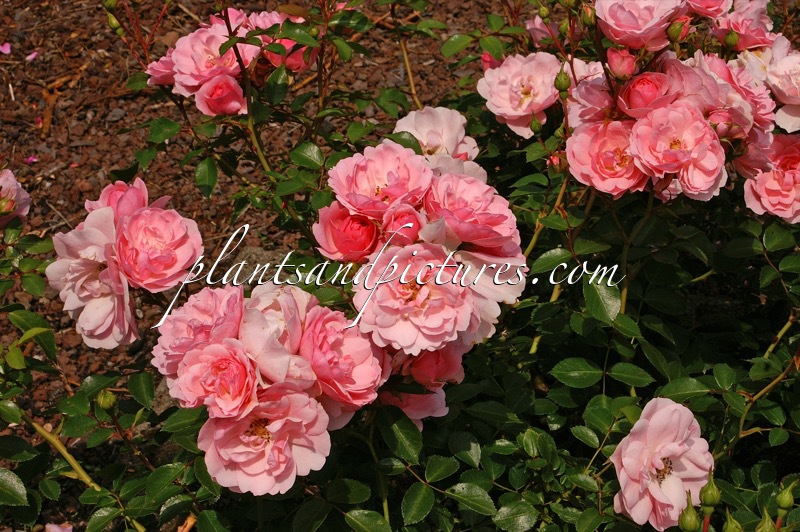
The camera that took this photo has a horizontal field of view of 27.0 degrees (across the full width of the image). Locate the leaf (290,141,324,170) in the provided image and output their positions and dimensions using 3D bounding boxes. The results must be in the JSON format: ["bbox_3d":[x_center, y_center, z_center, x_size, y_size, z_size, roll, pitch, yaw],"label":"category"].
[{"bbox_3d":[-0.066,-0.078,1.180,0.027,0.005,0.020,21,62,12],"label":"leaf"}]

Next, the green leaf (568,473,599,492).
[{"bbox_3d":[0.124,0.147,1.130,0.023,0.007,0.013,27,55,13],"label":"green leaf"}]

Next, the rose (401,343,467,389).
[{"bbox_3d":[0.021,0.062,1.080,0.050,0.044,0.048,-15,44,-16],"label":"rose"}]

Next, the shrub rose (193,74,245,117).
[{"bbox_3d":[-0.140,-0.133,1.300,0.041,0.036,0.036,0,75,3],"label":"shrub rose"}]

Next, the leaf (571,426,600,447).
[{"bbox_3d":[0.120,0.111,1.080,0.022,0.005,0.014,34,62,13],"label":"leaf"}]

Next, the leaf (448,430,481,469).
[{"bbox_3d":[0.043,0.121,1.100,0.021,0.005,0.030,-29,64,-16],"label":"leaf"}]

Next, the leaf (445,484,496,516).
[{"bbox_3d":[0.047,0.155,1.100,0.038,0.007,0.019,26,60,9],"label":"leaf"}]

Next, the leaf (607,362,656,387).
[{"bbox_3d":[0.167,0.078,1.200,0.034,0.007,0.019,12,53,2],"label":"leaf"}]

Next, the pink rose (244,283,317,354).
[{"bbox_3d":[-0.078,0.038,1.090,0.051,0.044,0.059,0,45,0],"label":"pink rose"}]

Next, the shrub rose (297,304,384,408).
[{"bbox_3d":[-0.037,0.058,1.060,0.060,0.038,0.066,0,78,-31],"label":"shrub rose"}]

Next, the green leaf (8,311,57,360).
[{"bbox_3d":[-0.247,0.047,1.120,0.048,0.012,0.021,44,57,12],"label":"green leaf"}]

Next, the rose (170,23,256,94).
[{"bbox_3d":[-0.140,-0.155,1.258,0.066,0.043,0.060,0,60,7],"label":"rose"}]

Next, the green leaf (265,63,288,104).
[{"bbox_3d":[-0.094,-0.142,1.300,0.019,0.008,0.034,11,76,3],"label":"green leaf"}]

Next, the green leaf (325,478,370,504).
[{"bbox_3d":[-0.034,0.146,1.080,0.030,0.005,0.018,-9,50,-8],"label":"green leaf"}]

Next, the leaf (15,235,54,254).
[{"bbox_3d":[-0.256,-0.015,1.170,0.025,0.007,0.016,2,56,1],"label":"leaf"}]

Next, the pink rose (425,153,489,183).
[{"bbox_3d":[0.040,-0.066,1.170,0.050,0.032,0.042,0,53,-11],"label":"pink rose"}]

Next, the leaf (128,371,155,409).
[{"bbox_3d":[-0.174,0.084,1.120,0.017,0.005,0.029,-16,61,-9],"label":"leaf"}]

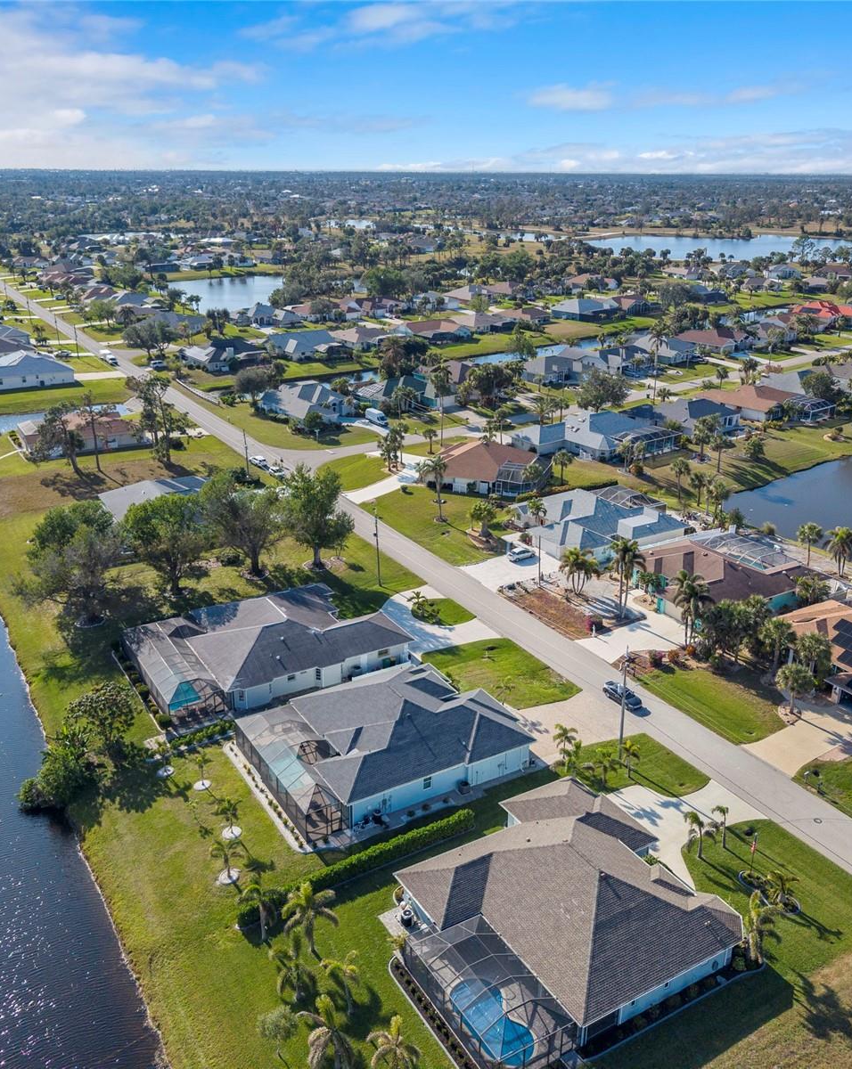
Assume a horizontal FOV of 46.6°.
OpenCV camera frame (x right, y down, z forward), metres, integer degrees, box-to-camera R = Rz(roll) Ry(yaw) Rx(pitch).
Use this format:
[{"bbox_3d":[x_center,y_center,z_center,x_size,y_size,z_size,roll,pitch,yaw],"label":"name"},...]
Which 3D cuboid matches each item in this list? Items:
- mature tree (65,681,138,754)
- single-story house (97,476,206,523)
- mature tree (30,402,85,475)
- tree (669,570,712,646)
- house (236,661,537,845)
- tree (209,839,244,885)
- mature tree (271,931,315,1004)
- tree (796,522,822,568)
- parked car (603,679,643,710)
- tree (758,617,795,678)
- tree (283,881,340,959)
[{"bbox_3d":[-31.173,17.681,95.252,7.000,6.400,7.000,0,20,0],"label":"mature tree"},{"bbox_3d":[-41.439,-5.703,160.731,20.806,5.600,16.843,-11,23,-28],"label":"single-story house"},{"bbox_3d":[-67.039,-17.192,179.735,9.800,12.800,9.000,0,20,0],"label":"mature tree"},{"bbox_3d":[30.955,8.923,115.704,4.900,9.300,4.900,0,20,0],"label":"tree"},{"bbox_3d":[-4.020,18.200,92.810,23.400,5.400,18.200,-11,23,-27],"label":"house"},{"bbox_3d":[-15.838,25.817,78.898,2.574,3.608,2.574,0,20,0],"label":"tree"},{"bbox_3d":[-8.811,28.982,66.061,3.100,5.700,3.100,0,20,0],"label":"mature tree"},{"bbox_3d":[54.771,1.569,140.923,3.700,6.900,3.700,0,20,0],"label":"tree"},{"bbox_3d":[20.975,17.028,104.824,1.860,1.540,4.600,-11,23,-28],"label":"parked car"},{"bbox_3d":[38.849,12.492,109.205,4.100,7.200,4.100,0,20,0],"label":"tree"},{"bbox_3d":[-7.950,26.760,69.050,4.200,5.800,4.200,0,20,0],"label":"tree"}]

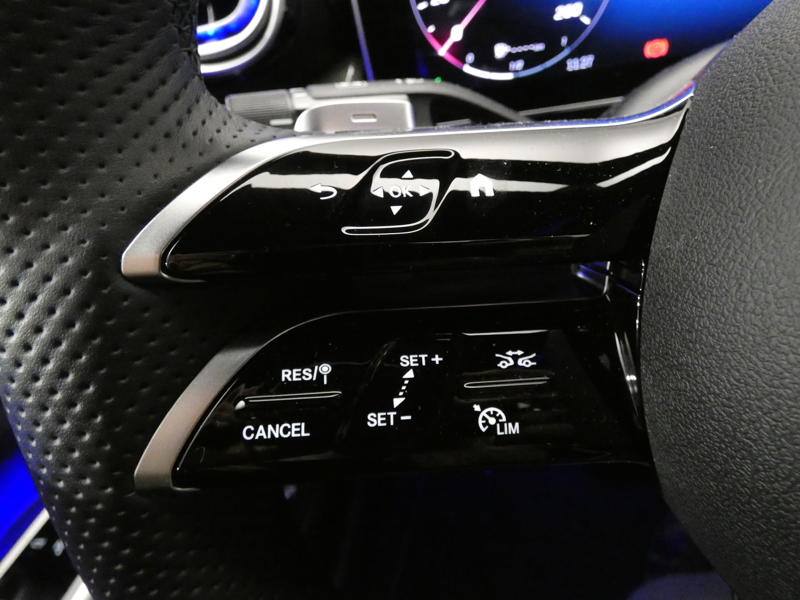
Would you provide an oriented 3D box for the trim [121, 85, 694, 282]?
[{"bbox_3d":[0.001,-0.021,0.090,0.105,0.037,0.024,-2,-3,0],"label":"trim"}]

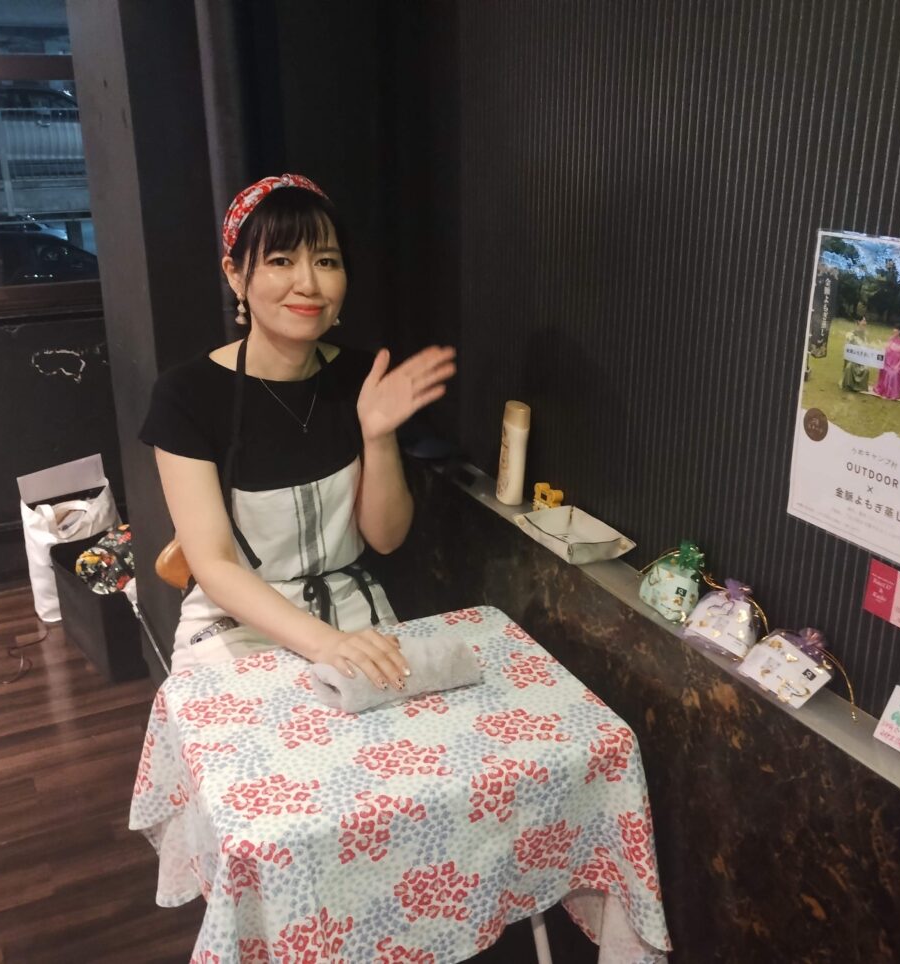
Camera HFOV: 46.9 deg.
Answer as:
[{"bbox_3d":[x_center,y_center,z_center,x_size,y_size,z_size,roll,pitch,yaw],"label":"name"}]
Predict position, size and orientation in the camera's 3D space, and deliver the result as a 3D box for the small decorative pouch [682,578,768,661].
[{"bbox_3d":[0.317,0.156,1.179,0.040,0.080,0.090,15,7,-40],"label":"small decorative pouch"}]

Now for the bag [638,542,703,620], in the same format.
[{"bbox_3d":[0.276,0.119,1.264,0.042,0.082,0.080,7,12,-37],"label":"bag"}]

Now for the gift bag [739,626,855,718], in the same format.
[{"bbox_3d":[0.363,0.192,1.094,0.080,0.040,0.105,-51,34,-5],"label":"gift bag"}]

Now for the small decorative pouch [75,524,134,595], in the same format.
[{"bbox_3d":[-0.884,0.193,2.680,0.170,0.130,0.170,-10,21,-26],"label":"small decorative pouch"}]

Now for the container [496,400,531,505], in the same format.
[{"bbox_3d":[0.099,-0.047,1.605,0.042,0.155,0.042,3,18,-1],"label":"container"}]

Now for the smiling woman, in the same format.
[{"bbox_3d":[-0.172,0.223,1.540,0.440,1.270,0.580,-10,22,-24],"label":"smiling woman"}]

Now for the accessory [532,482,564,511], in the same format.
[{"bbox_3d":[0.146,0.028,1.558,0.034,0.042,0.040,-10,22,-24],"label":"accessory"}]

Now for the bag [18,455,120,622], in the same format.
[{"bbox_3d":[-1.076,0.173,2.957,0.265,0.410,0.120,-19,27,-41],"label":"bag"}]

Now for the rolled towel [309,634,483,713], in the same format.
[{"bbox_3d":[-0.067,0.234,1.326,0.195,0.054,0.092,-10,22,-24],"label":"rolled towel"}]

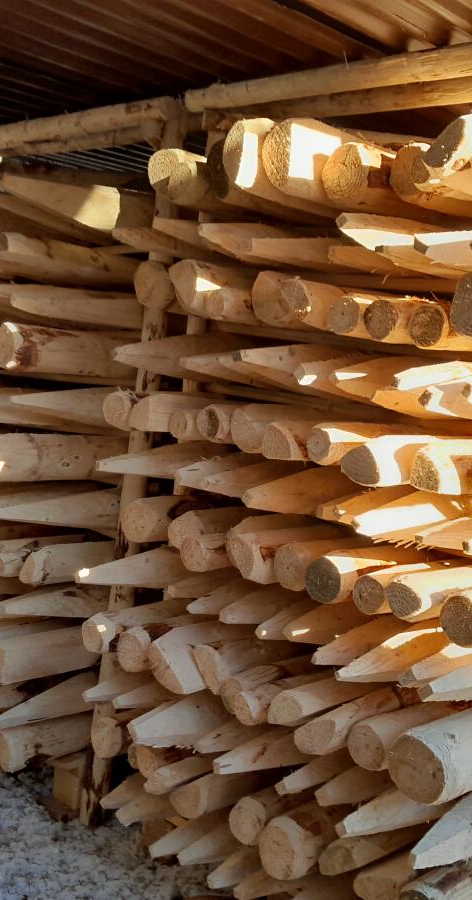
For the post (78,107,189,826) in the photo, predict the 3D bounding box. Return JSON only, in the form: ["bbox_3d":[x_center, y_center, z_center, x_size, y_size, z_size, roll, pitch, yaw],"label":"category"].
[{"bbox_3d":[-0.313,0.112,2.673,0.082,2.190,0.082,-1,12,-42],"label":"post"}]

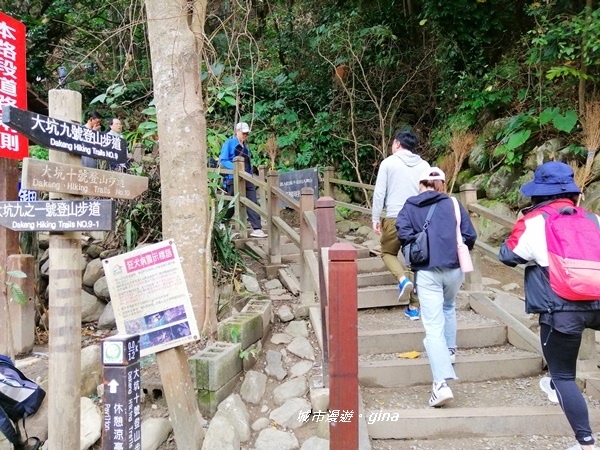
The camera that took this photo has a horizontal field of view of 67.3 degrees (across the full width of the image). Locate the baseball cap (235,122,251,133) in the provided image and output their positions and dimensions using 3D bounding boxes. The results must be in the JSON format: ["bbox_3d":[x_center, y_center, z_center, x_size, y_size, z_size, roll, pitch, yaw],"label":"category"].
[{"bbox_3d":[-0.812,-1.395,6.480,0.180,0.130,0.250,-1,0,-38],"label":"baseball cap"}]

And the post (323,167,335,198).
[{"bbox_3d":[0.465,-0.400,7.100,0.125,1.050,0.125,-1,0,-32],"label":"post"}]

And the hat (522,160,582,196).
[{"bbox_3d":[1.437,-0.266,2.580,0.340,0.190,0.350,-1,0,-1],"label":"hat"}]

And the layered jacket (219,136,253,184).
[{"bbox_3d":[-0.923,-0.930,6.500,0.320,0.680,0.460,-1,0,44],"label":"layered jacket"}]

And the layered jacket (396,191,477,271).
[{"bbox_3d":[0.939,0.038,3.100,0.550,0.560,0.360,-1,0,-5],"label":"layered jacket"}]

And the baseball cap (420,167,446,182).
[{"bbox_3d":[0.930,-0.349,3.150,0.180,0.130,0.260,-1,0,-6],"label":"baseball cap"}]

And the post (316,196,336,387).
[{"bbox_3d":[0.183,0.450,3.050,0.115,1.270,0.115,-1,0,-11],"label":"post"}]

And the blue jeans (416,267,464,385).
[{"bbox_3d":[0.970,0.645,3.140,0.340,0.840,0.460,-1,0,-5],"label":"blue jeans"}]

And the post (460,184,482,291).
[{"bbox_3d":[1.693,0.133,4.450,0.125,1.060,0.125,-1,0,-5],"label":"post"}]

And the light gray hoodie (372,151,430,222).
[{"bbox_3d":[0.953,-0.355,4.150,0.550,0.670,0.320,-1,0,-12],"label":"light gray hoodie"}]

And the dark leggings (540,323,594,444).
[{"bbox_3d":[1.570,0.900,2.640,0.360,0.770,0.400,-1,0,0],"label":"dark leggings"}]

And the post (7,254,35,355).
[{"bbox_3d":[-1.919,0.543,3.100,0.140,0.680,0.140,-1,0,11],"label":"post"}]

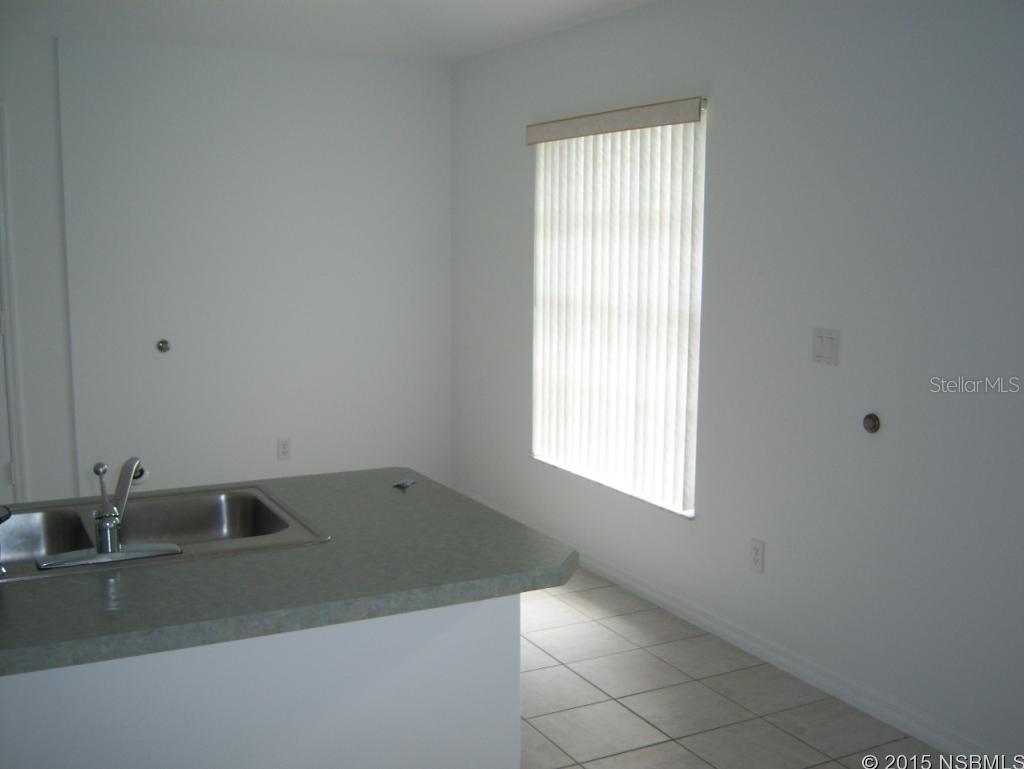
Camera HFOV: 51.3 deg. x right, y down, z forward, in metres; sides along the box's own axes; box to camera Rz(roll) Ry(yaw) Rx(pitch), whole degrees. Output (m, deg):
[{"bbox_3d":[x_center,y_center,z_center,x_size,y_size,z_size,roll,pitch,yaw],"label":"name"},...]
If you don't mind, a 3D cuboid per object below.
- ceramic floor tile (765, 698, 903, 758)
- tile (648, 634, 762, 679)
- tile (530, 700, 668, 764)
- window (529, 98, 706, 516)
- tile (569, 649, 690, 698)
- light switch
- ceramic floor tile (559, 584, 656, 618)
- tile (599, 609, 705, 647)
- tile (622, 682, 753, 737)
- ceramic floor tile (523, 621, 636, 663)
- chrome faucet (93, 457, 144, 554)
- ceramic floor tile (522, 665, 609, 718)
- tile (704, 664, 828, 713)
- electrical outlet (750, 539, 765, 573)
[{"bbox_3d":[0.986,1.050,3.256,0.318,0.010,0.328,-4,8,-27],"label":"ceramic floor tile"},{"bbox_3d":[0.694,0.981,3.835,0.318,0.010,0.328,-4,8,-27],"label":"tile"},{"bbox_3d":[0.261,1.055,3.242,0.328,0.010,0.328,-4,8,-27],"label":"tile"},{"bbox_3d":[0.410,-0.362,4.654,0.090,1.610,1.371,-4,8,-27],"label":"window"},{"bbox_3d":[0.411,1.018,3.758,0.328,0.010,0.328,-4,8,-27],"label":"tile"},{"bbox_3d":[1.004,-0.121,3.413,0.011,0.115,0.117,-4,8,-27],"label":"light switch"},{"bbox_3d":[0.397,0.921,4.491,0.322,0.010,0.328,-4,8,-27],"label":"ceramic floor tile"},{"bbox_3d":[0.549,0.960,4.199,0.322,0.010,0.328,-4,8,-27],"label":"tile"},{"bbox_3d":[0.554,1.036,3.394,0.328,0.010,0.328,-4,8,-27],"label":"tile"},{"bbox_3d":[0.255,0.964,3.978,0.328,0.010,0.328,-4,8,-27],"label":"ceramic floor tile"},{"bbox_3d":[-0.769,0.222,2.088,0.075,0.172,0.220,0,8,-4],"label":"chrome faucet"},{"bbox_3d":[0.116,1.037,3.608,0.328,0.010,0.328,-4,8,-27],"label":"ceramic floor tile"},{"bbox_3d":[0.841,1.016,3.544,0.318,0.010,0.328,-4,8,-27],"label":"tile"},{"bbox_3d":[0.885,0.626,3.868,0.009,0.117,0.073,-4,8,-27],"label":"electrical outlet"}]

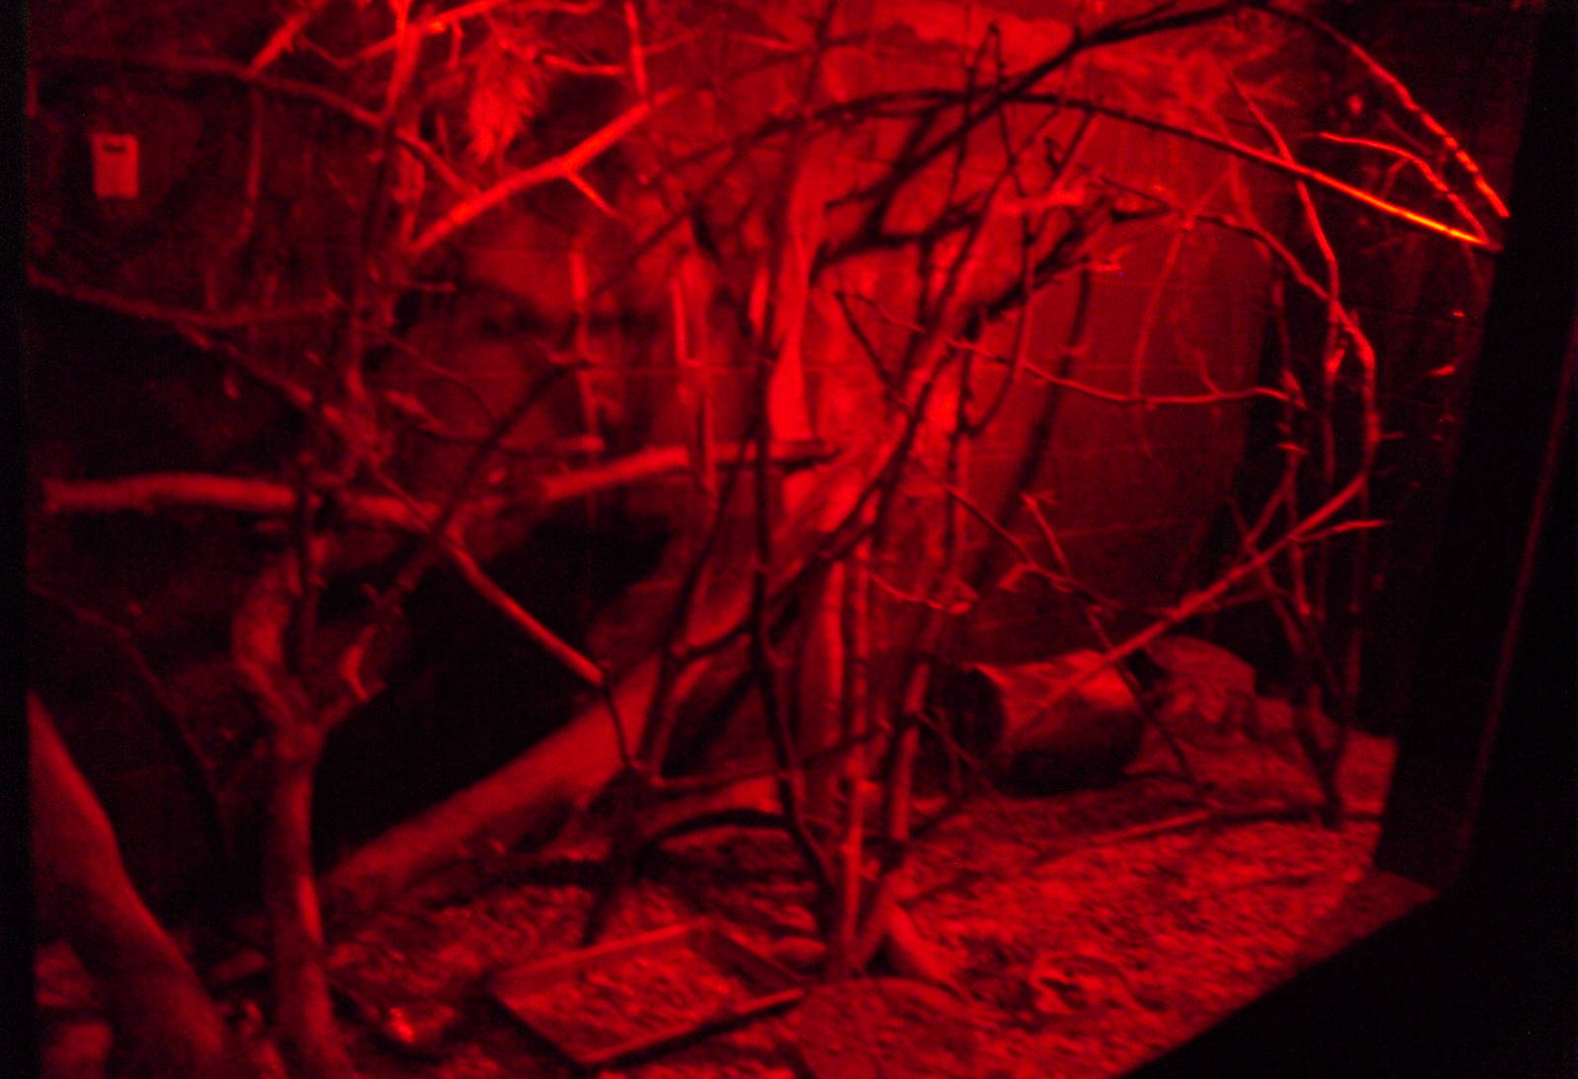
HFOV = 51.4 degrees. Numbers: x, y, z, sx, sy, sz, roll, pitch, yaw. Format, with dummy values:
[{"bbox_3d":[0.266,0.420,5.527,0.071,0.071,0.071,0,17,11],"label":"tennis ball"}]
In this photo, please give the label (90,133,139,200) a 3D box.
[{"bbox_3d":[-0.942,-0.522,2.299,0.063,0.086,0.013,-10,20,-42],"label":"label"}]

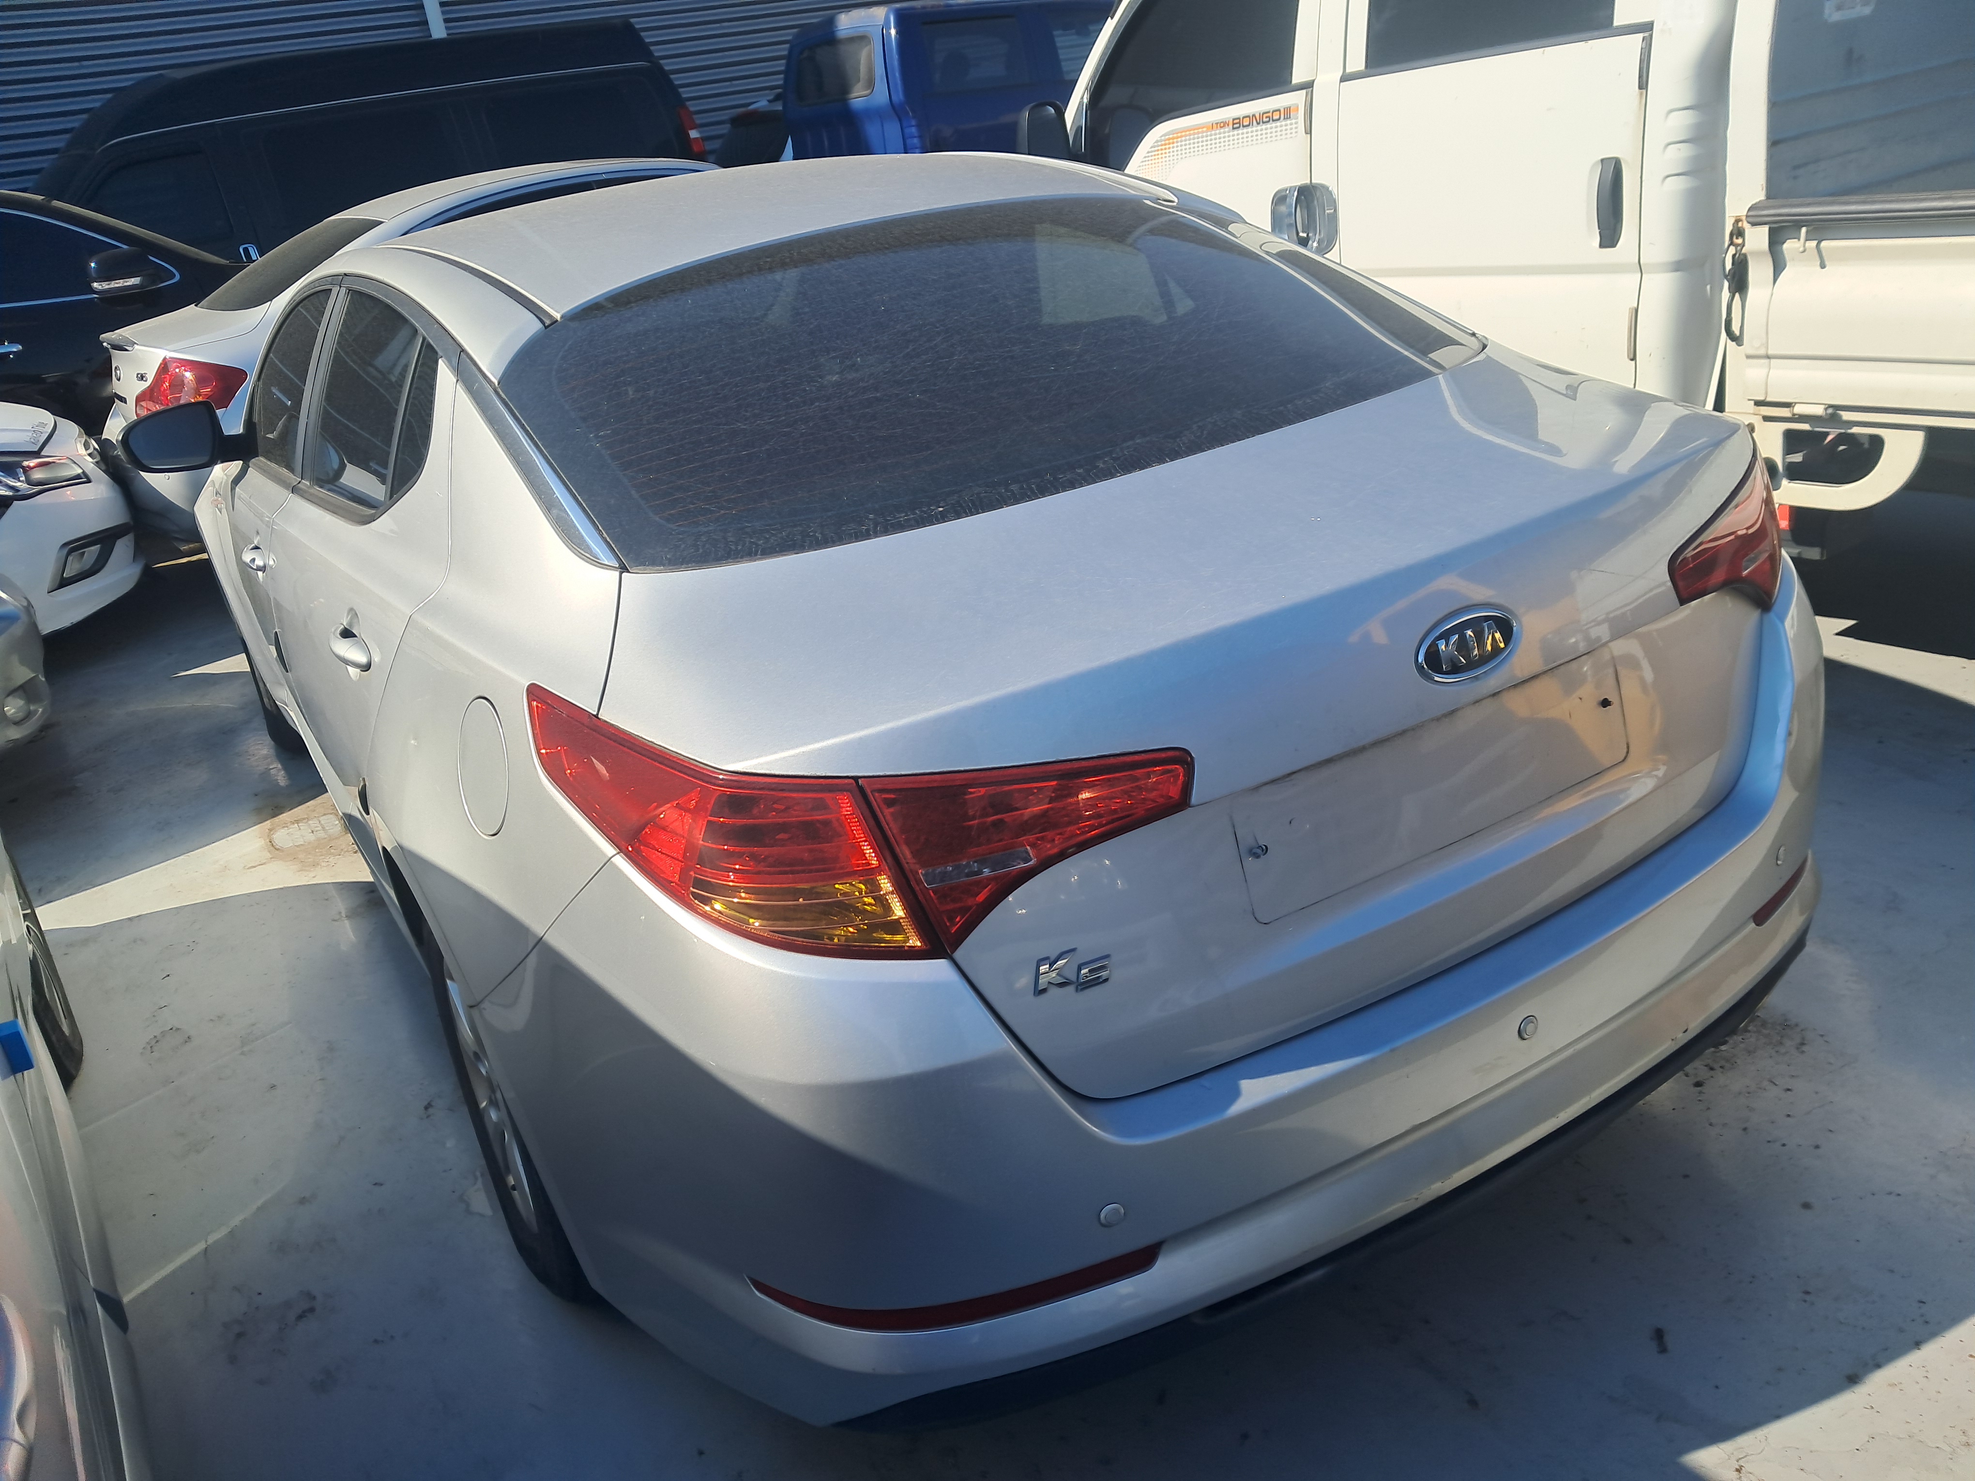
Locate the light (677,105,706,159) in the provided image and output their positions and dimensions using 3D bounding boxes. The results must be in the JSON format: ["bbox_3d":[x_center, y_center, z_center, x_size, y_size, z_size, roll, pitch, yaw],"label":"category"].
[{"bbox_3d":[-2.336,-4.812,12.177,0.160,0.400,0.160,-25,28,-35],"label":"light"}]

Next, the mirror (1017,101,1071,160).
[{"bbox_3d":[0.178,-1.912,4.927,0.160,0.270,0.105,-20,26,-26],"label":"mirror"}]

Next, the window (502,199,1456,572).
[{"bbox_3d":[0.011,-0.561,2.146,1.300,0.120,0.690,-19,50,-27],"label":"window"}]

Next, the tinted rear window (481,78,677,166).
[{"bbox_3d":[-2.644,-3.947,10.060,1.220,0.570,0.050,-20,20,-27],"label":"tinted rear window"}]

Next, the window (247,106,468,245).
[{"bbox_3d":[-3.819,-3.498,9.434,1.210,0.570,0.050,-20,20,-27],"label":"window"}]

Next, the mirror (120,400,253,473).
[{"bbox_3d":[-1.882,-0.716,3.609,0.270,0.165,0.160,-19,25,-27],"label":"mirror"}]

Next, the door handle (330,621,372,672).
[{"bbox_3d":[-0.883,-0.126,2.147,0.050,0.040,0.200,-20,26,-25],"label":"door handle"}]

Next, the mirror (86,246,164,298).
[{"bbox_3d":[-4.301,-2.325,7.675,0.180,0.200,0.280,-12,23,-9],"label":"mirror"}]

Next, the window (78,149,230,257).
[{"bbox_3d":[-4.841,-3.094,8.893,0.760,0.510,0.050,-20,20,-27],"label":"window"}]

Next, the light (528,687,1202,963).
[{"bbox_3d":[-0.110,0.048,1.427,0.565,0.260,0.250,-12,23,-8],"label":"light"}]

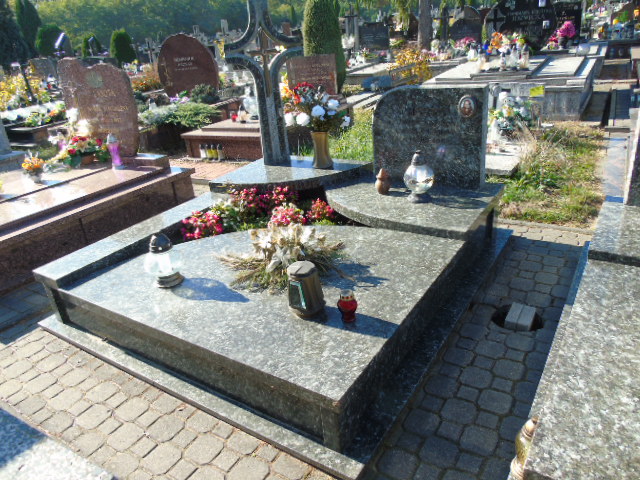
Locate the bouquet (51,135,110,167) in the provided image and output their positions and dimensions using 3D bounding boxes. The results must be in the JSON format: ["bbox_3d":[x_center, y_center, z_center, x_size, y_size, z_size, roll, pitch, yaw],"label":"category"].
[{"bbox_3d":[-2.645,-0.993,5.125,0.620,0.330,0.400,11,28,31],"label":"bouquet"}]

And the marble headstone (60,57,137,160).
[{"bbox_3d":[-2.396,-1.422,4.995,1.000,0.980,0.140,11,28,31],"label":"marble headstone"}]

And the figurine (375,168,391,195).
[{"bbox_3d":[0.435,-0.408,3.209,0.105,0.170,0.105,5,26,22],"label":"figurine"}]

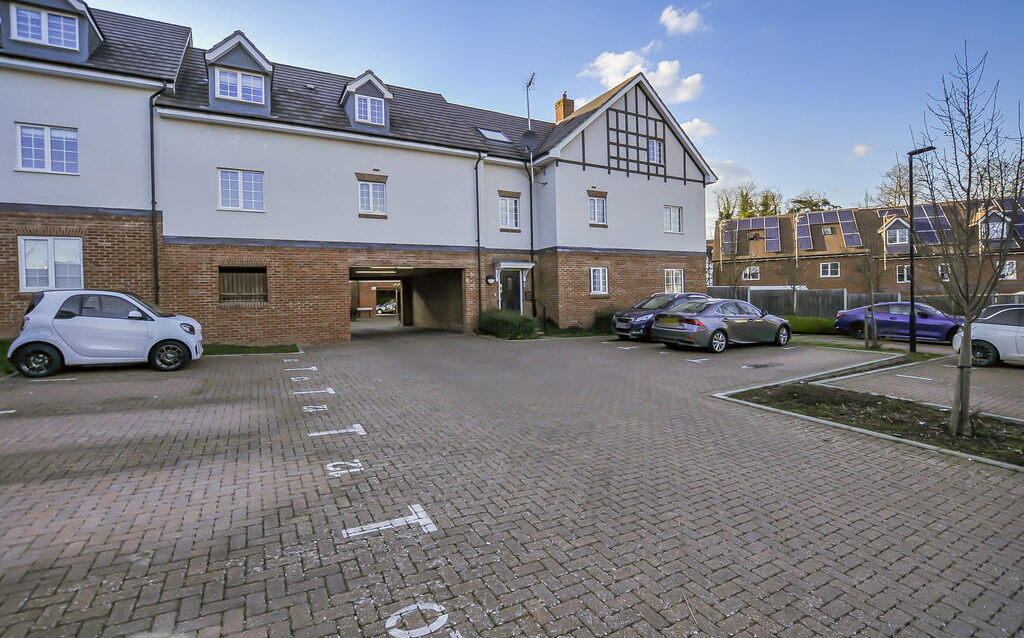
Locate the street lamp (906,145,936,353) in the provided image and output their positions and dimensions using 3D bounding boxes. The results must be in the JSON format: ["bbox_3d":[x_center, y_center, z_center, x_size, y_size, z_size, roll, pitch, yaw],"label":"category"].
[{"bbox_3d":[11.019,-1.850,11.365,0.680,5.500,0.280,-1,2,45],"label":"street lamp"}]

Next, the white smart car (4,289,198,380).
[{"bbox_3d":[-7.910,0.220,8.660,2.695,1.555,1.670,0,2,-29],"label":"white smart car"}]

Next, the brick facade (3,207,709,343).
[{"bbox_3d":[-1.667,-1.168,14.380,22.500,3.500,1.000,-2,1,-26],"label":"brick facade"}]

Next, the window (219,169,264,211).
[{"bbox_3d":[-7.575,-3.605,11.955,1.100,1.200,0.120,-2,1,-26],"label":"window"}]

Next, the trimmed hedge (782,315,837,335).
[{"bbox_3d":[12.793,0.278,18.200,3.200,0.800,0.900,-1,1,28],"label":"trimmed hedge"}]

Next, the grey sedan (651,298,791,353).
[{"bbox_3d":[6.573,0.150,13.111,4.670,1.430,1.810,-2,2,-25],"label":"grey sedan"}]

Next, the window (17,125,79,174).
[{"bbox_3d":[-11.004,-4.006,10.116,1.056,1.115,0.120,-2,2,-26],"label":"window"}]

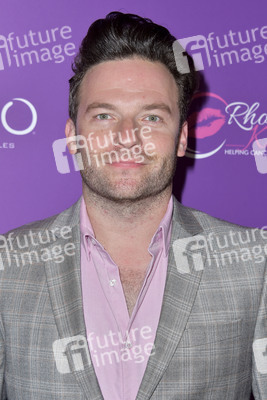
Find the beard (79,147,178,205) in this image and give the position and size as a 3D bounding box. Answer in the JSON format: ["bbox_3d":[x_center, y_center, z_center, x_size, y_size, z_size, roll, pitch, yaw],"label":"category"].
[{"bbox_3d":[-0.007,-0.033,1.190,0.140,0.083,0.095,2,-2,4],"label":"beard"}]

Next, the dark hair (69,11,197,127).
[{"bbox_3d":[0.000,-0.176,1.255,0.185,0.185,0.210,2,-2,4],"label":"dark hair"}]

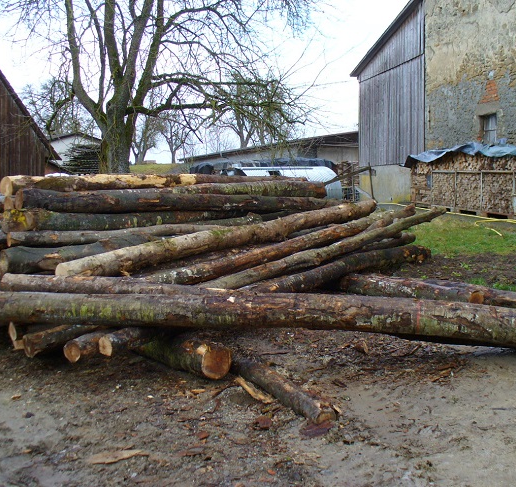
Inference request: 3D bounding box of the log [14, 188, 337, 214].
[{"bbox_3d":[-0.759,-0.567,9.600,5.018,0.290,0.280,-2,6,-34],"label":"log"}]

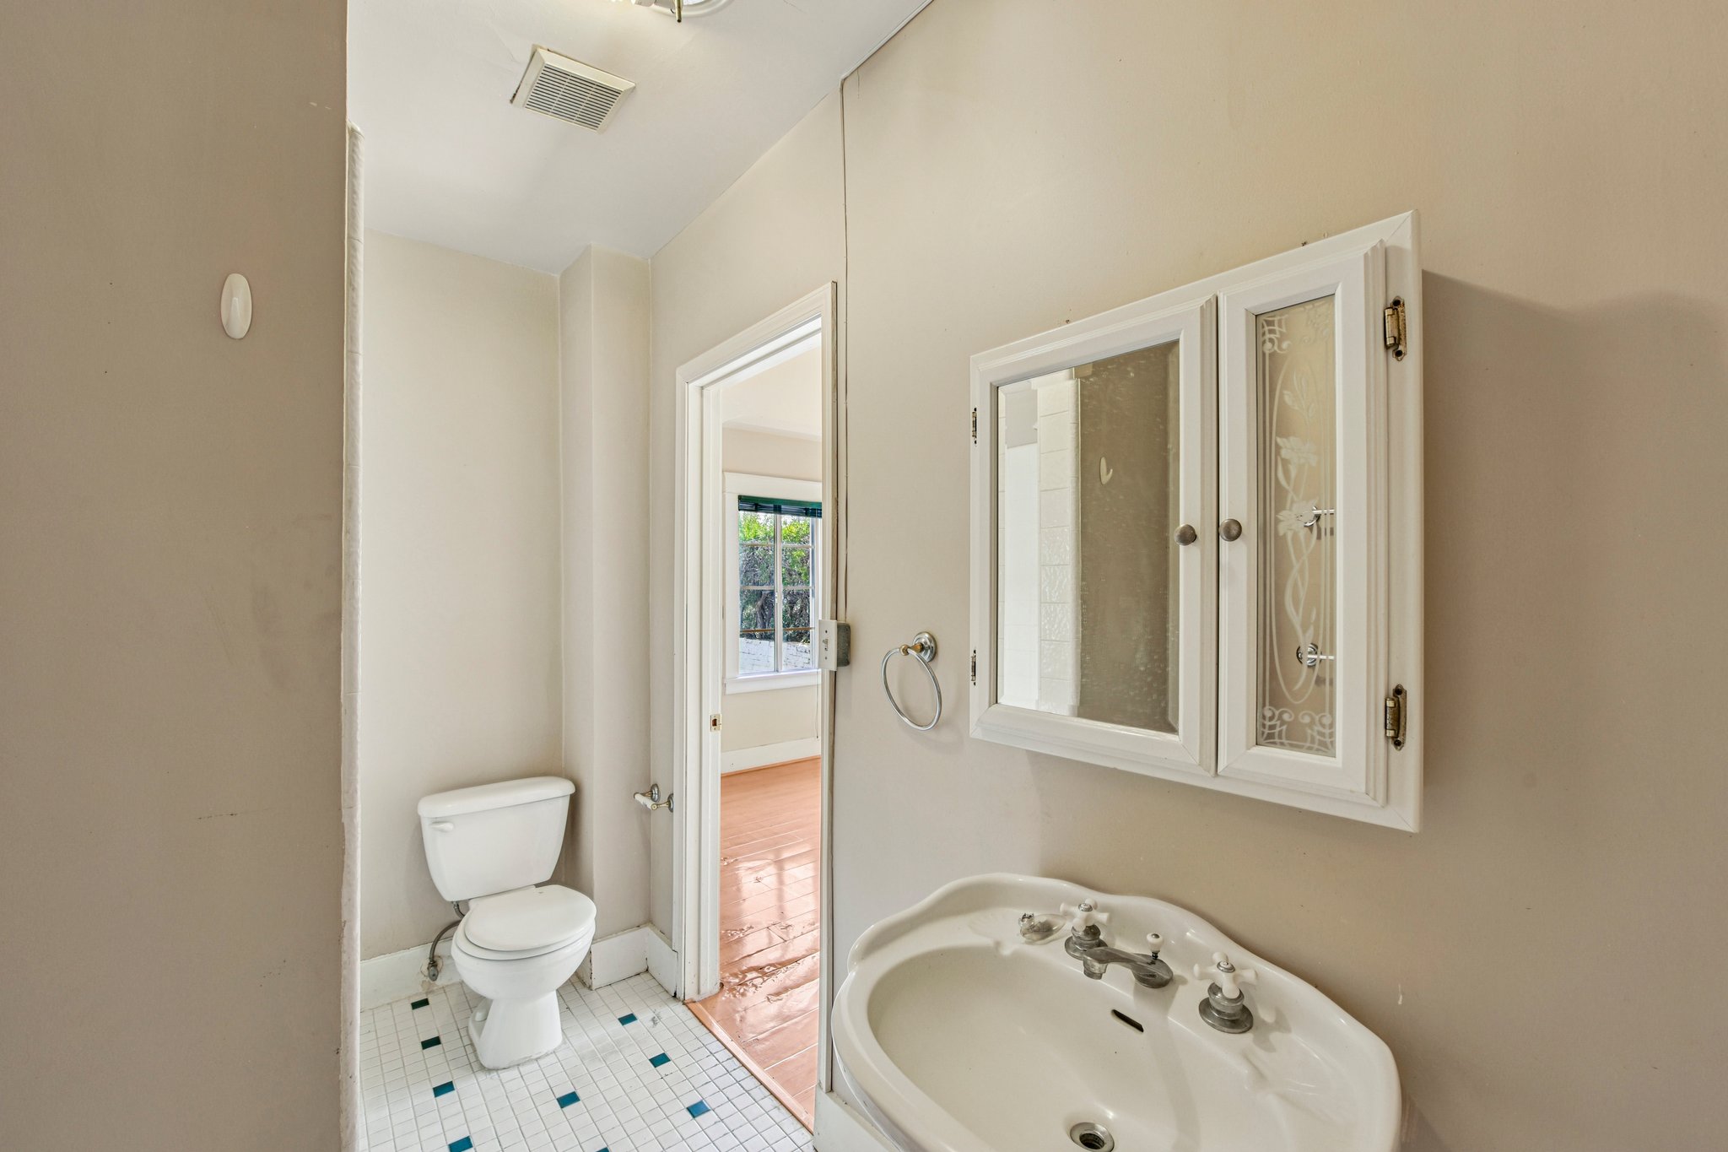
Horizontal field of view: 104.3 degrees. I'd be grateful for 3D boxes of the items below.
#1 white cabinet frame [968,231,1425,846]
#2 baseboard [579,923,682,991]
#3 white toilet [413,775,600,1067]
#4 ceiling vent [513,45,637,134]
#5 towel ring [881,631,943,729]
[{"bbox_3d":[0.406,-0.052,0.939,0.130,0.640,0.588,0,0,-41],"label":"white cabinet frame"},{"bbox_3d":[-0.801,1.358,2.332,0.230,0.180,0.300,0,0,-38],"label":"baseboard"},{"bbox_3d":[-1.112,1.098,2.161,0.490,0.705,0.720,0,0,-38],"label":"white toilet"},{"bbox_3d":[-0.696,-1.131,1.597,0.212,0.030,0.227,0,0,-36],"label":"ceiling vent"},{"bbox_3d":[0.098,0.213,1.341,0.075,0.198,0.165,0,0,-41],"label":"towel ring"}]

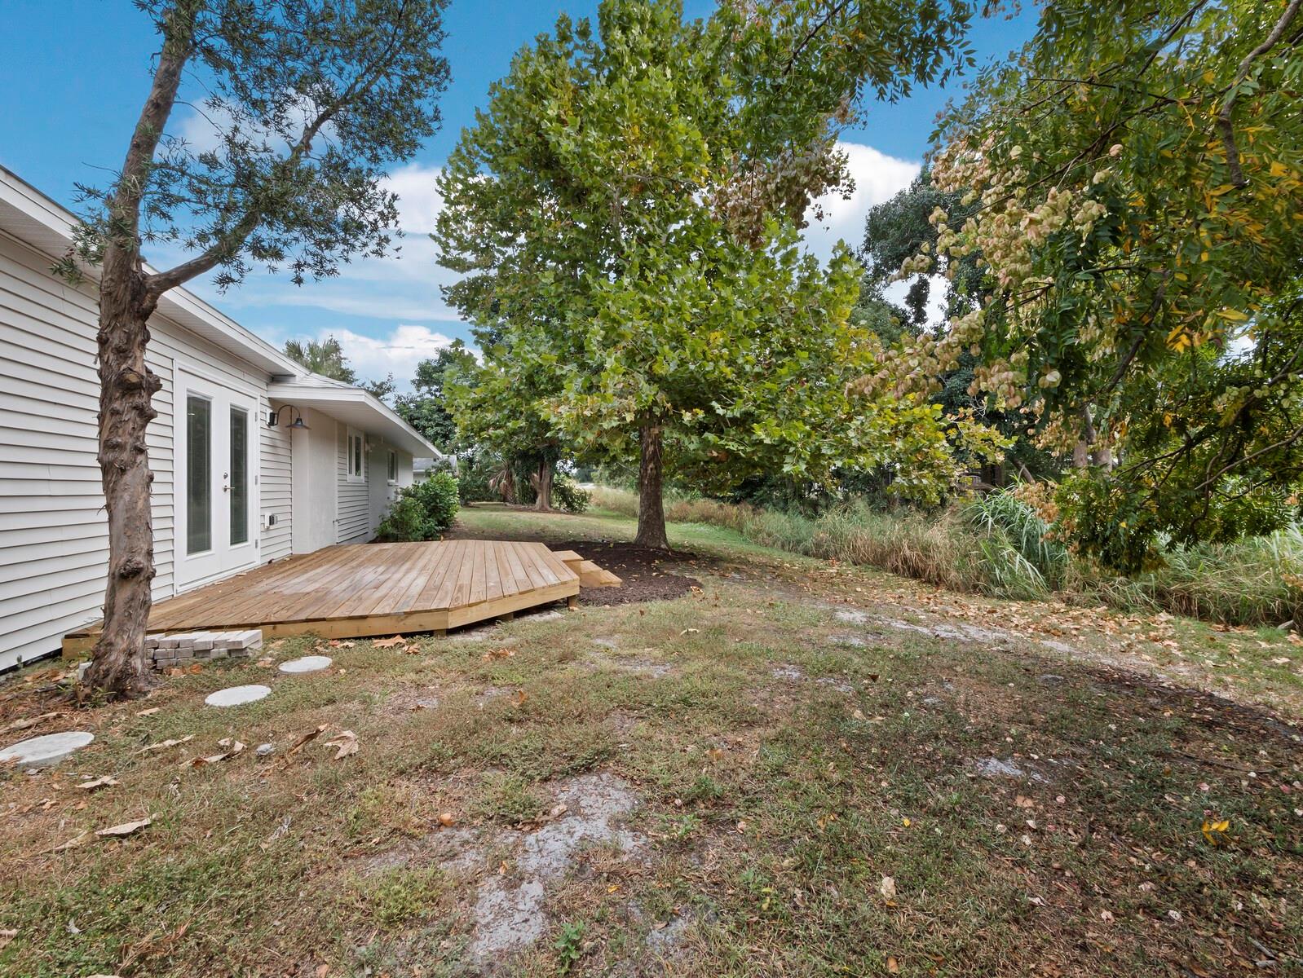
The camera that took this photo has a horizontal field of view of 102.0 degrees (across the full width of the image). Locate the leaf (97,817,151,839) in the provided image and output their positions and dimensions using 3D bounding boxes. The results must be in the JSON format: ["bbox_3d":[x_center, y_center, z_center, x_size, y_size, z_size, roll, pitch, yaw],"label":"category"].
[{"bbox_3d":[-1.775,1.145,1.780,0.140,0.030,0.080,0,0,-32],"label":"leaf"}]

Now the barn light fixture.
[{"bbox_3d":[-4.810,-0.965,7.030,0.470,0.320,0.290,0,0,-18],"label":"barn light fixture"}]

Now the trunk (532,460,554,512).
[{"bbox_3d":[-5.750,-0.200,28.000,1.000,2.800,0.900,0,0,0],"label":"trunk"}]

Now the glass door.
[{"bbox_3d":[-4.670,-0.100,5.760,0.080,2.040,1.830,0,0,-18],"label":"glass door"}]

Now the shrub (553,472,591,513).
[{"bbox_3d":[-4.000,0.200,26.800,2.000,2.100,1.900,0,0,0],"label":"shrub"}]

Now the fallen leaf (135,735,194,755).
[{"bbox_3d":[-2.190,1.150,2.370,0.080,0.030,0.205,0,0,29],"label":"fallen leaf"}]

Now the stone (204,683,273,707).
[{"bbox_3d":[-2.295,1.170,2.935,0.295,0.040,0.295,0,0,0],"label":"stone"}]

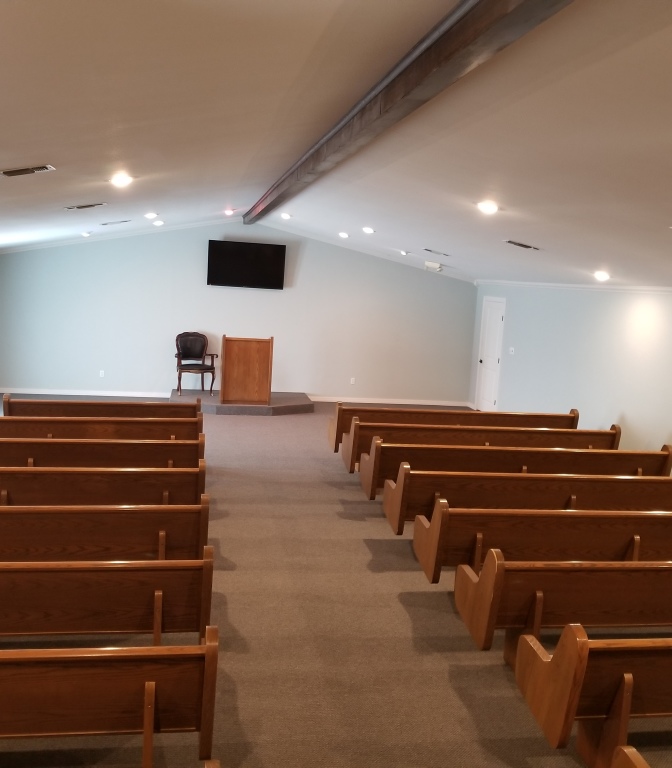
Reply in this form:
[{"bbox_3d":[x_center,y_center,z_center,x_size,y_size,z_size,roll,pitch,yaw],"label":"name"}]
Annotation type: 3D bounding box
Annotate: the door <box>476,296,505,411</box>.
[{"bbox_3d":[2.791,-0.484,13.948,0.069,2.059,0.929,2,9,-11],"label":"door"}]

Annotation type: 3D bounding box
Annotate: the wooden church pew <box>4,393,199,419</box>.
[{"bbox_3d":[-2.710,0.525,9.107,2.183,0.870,0.587,2,9,-11],"label":"wooden church pew"}]

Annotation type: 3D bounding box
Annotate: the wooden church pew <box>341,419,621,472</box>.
[{"bbox_3d":[1.649,0.817,8.795,3.055,0.870,0.587,2,8,-8],"label":"wooden church pew"}]

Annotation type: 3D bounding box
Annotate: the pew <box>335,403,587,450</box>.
[{"bbox_3d":[1.472,0.666,9.745,3.055,0.870,0.587,2,8,-8],"label":"pew"}]

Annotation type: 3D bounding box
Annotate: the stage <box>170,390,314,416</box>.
[{"bbox_3d":[-1.629,0.334,13.293,2.455,0.143,1.467,2,9,-10],"label":"stage"}]

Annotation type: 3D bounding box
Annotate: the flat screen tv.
[{"bbox_3d":[-1.558,-2.087,13.537,1.340,0.773,0.069,2,13,-10],"label":"flat screen tv"}]

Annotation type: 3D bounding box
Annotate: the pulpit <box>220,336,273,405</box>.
[{"bbox_3d":[-1.504,-0.253,12.932,0.792,1.136,0.469,2,9,-10],"label":"pulpit"}]

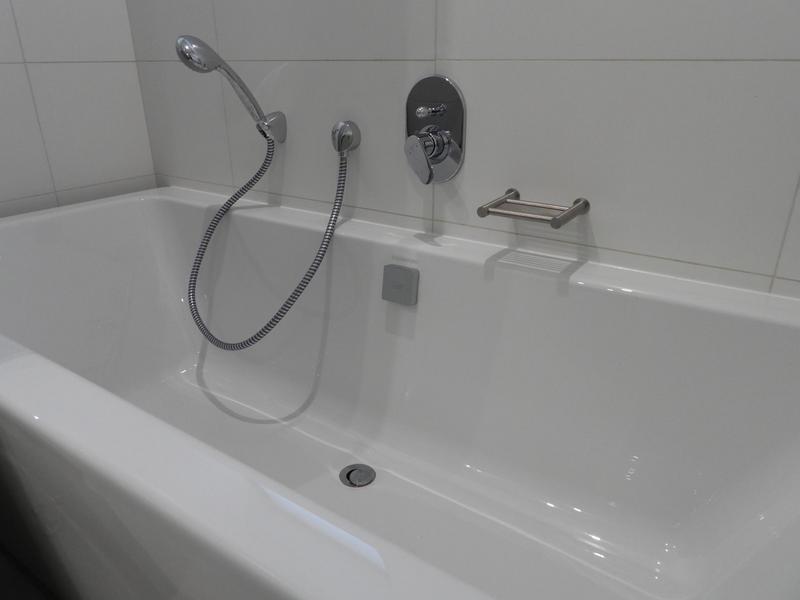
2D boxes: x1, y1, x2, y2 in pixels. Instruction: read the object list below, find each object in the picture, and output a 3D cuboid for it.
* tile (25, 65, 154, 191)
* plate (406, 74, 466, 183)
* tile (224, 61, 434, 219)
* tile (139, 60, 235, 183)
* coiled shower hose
[{"bbox_3d":[-0.790,-0.458,1.448,0.010,0.298,0.279,15,27,31],"label":"tile"},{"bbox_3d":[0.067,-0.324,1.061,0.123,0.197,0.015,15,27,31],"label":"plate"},{"bbox_3d":[-0.178,-0.368,1.235,0.590,0.298,0.010,15,27,31],"label":"tile"},{"bbox_3d":[-0.565,-0.468,1.471,0.334,0.298,0.010,15,27,31],"label":"tile"},{"bbox_3d":[-0.309,-0.123,1.222,0.390,0.430,0.285,15,27,31],"label":"coiled shower hose"}]

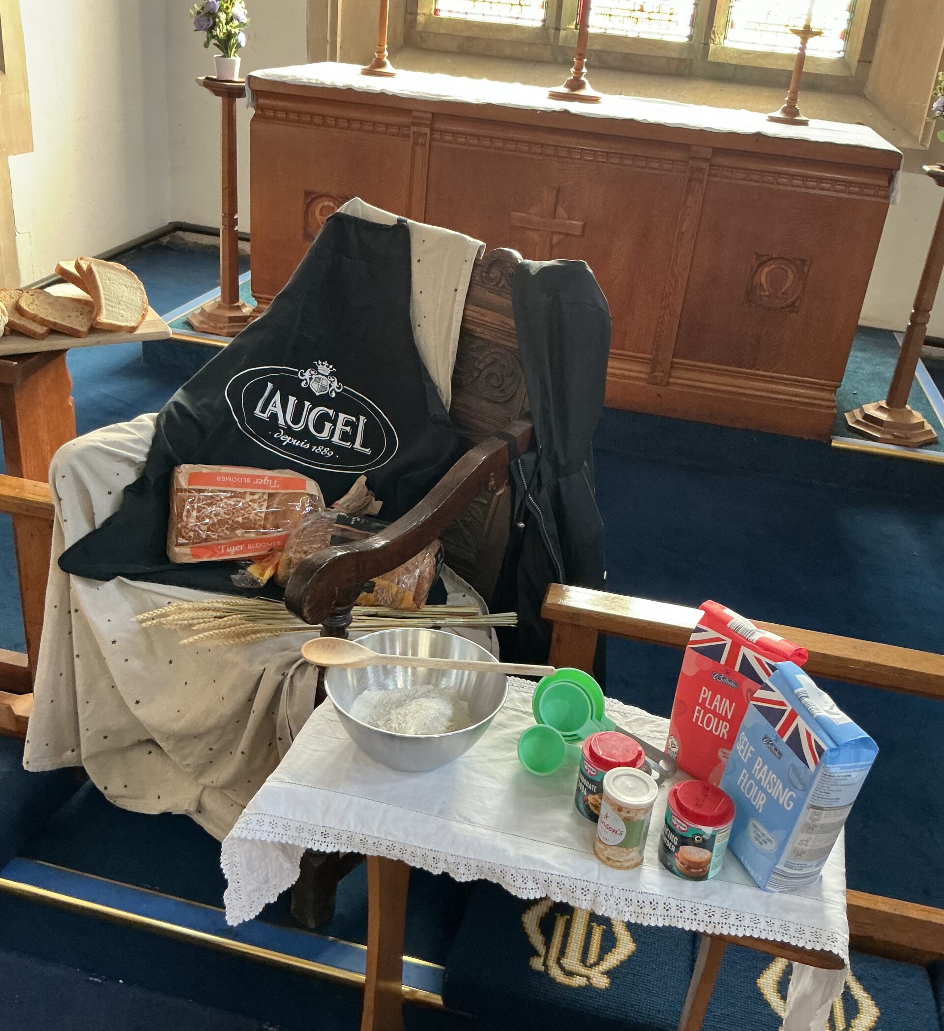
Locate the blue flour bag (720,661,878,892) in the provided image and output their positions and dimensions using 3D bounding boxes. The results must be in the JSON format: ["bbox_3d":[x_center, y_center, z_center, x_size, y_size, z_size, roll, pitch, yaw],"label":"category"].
[{"bbox_3d":[0.344,0.287,1.153,0.075,0.205,0.113,-6,32,-24],"label":"blue flour bag"}]

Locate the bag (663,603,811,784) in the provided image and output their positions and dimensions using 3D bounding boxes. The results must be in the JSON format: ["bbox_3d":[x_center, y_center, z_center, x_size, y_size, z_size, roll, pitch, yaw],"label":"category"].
[{"bbox_3d":[0.321,0.226,1.276,0.119,0.213,0.076,27,34,35],"label":"bag"}]

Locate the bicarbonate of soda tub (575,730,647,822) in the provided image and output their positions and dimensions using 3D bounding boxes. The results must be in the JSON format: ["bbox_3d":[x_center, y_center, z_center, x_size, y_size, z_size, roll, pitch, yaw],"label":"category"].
[{"bbox_3d":[0.161,0.305,1.228,0.069,0.080,0.069,5,27,-2],"label":"bicarbonate of soda tub"}]

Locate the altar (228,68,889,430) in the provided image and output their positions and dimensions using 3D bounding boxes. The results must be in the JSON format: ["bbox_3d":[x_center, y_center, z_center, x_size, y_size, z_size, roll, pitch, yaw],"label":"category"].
[{"bbox_3d":[0.326,-1.031,3.950,2.144,0.961,0.770,10,27,8],"label":"altar"}]

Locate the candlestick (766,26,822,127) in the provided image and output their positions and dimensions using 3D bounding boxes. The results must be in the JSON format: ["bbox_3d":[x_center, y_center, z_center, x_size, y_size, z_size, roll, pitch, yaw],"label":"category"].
[{"bbox_3d":[1.146,-1.544,3.701,0.147,0.317,0.147,10,27,9],"label":"candlestick"}]

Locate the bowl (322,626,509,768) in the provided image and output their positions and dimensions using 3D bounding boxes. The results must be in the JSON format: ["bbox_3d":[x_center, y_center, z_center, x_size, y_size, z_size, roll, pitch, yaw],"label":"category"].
[{"bbox_3d":[-0.070,0.239,1.300,0.222,0.096,0.222,5,27,-2],"label":"bowl"}]

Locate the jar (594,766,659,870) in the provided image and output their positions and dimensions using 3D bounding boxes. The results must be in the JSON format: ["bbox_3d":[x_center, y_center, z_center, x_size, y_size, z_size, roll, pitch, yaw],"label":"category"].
[{"bbox_3d":[0.168,0.334,1.163,0.059,0.096,0.059,5,27,-2],"label":"jar"}]

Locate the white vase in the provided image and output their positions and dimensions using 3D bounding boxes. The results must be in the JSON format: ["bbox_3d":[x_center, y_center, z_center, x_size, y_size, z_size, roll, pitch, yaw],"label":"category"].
[{"bbox_3d":[-0.896,-1.637,3.864,0.100,0.084,0.100,10,27,9],"label":"white vase"}]

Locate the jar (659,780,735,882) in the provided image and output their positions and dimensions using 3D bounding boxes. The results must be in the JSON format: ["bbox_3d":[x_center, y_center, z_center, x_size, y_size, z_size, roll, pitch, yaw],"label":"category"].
[{"bbox_3d":[0.247,0.347,1.161,0.069,0.081,0.069,5,27,-2],"label":"jar"}]

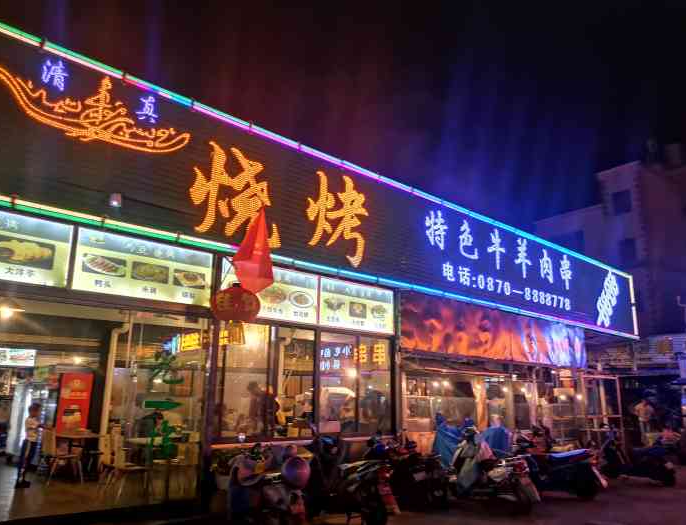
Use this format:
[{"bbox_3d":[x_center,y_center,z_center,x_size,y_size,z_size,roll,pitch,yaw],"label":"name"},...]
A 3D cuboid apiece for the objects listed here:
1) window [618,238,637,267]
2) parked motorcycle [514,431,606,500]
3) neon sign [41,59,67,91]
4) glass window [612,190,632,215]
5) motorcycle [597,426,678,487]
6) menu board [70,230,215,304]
[{"bbox_3d":[16.933,-0.567,32.476,0.150,1.550,1.000,11,-17,-36],"label":"window"},{"bbox_3d":[3.557,3.406,9.466,0.700,1.100,1.800,13,-19,-41],"label":"parked motorcycle"},{"bbox_3d":[-3.627,-2.360,6.876,0.253,0.325,0.060,13,-18,-41],"label":"neon sign"},{"bbox_3d":[16.995,-3.636,33.228,0.150,1.380,1.200,11,-17,-36],"label":"glass window"},{"bbox_3d":[5.968,3.945,11.389,0.680,1.080,1.800,6,-14,-18],"label":"motorcycle"},{"bbox_3d":[-2.642,0.105,7.450,1.875,0.769,0.100,13,-18,-41],"label":"menu board"}]

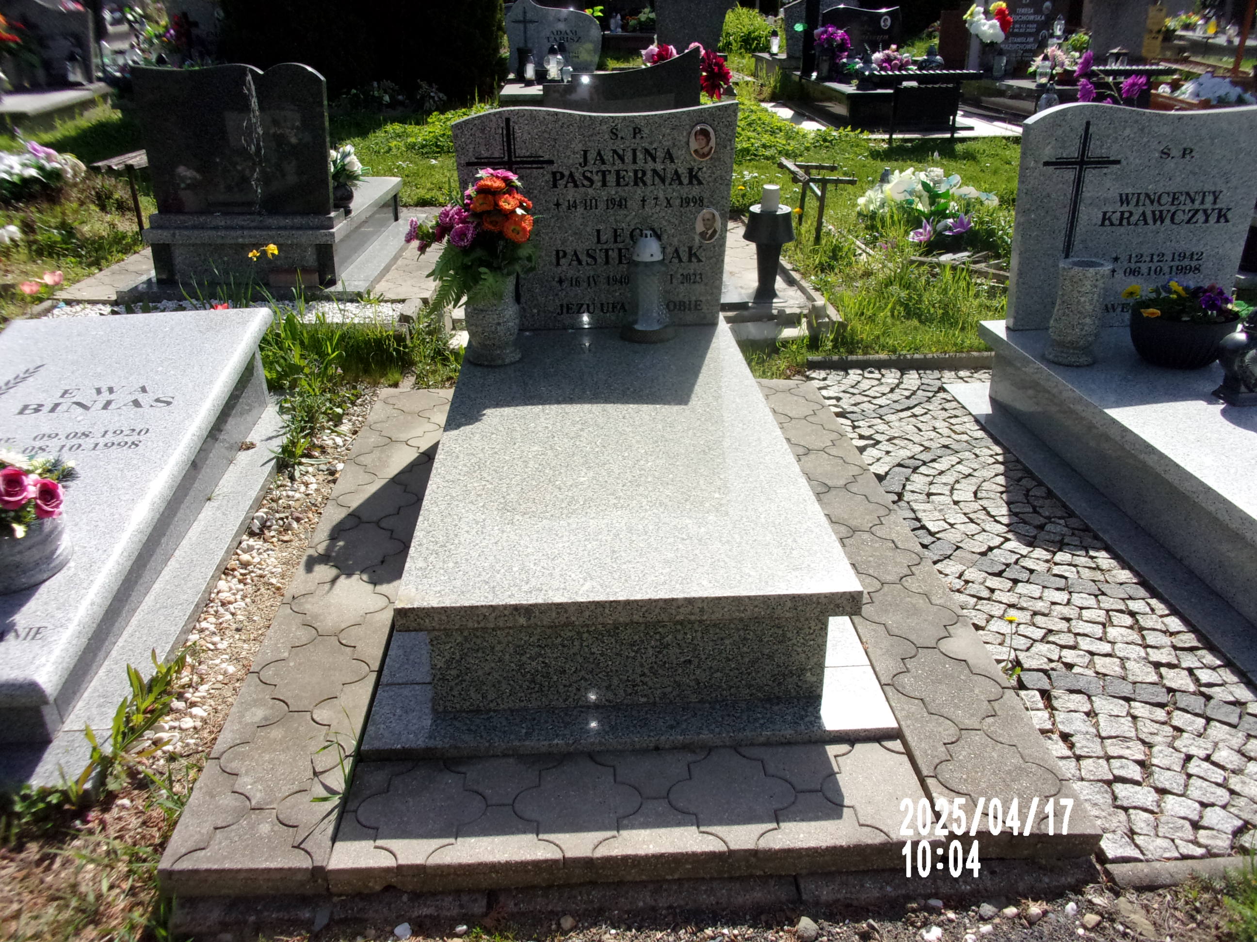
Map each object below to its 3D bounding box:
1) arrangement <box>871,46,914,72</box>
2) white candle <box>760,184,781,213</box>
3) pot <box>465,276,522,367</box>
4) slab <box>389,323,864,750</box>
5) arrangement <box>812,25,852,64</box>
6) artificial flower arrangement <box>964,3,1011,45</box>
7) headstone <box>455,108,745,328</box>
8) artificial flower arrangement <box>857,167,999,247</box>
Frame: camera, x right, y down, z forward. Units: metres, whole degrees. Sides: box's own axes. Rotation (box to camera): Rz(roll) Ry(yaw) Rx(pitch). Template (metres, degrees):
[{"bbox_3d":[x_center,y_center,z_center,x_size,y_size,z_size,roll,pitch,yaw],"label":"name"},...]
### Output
[{"bbox_3d":[2.676,-4.178,10.300,0.380,0.240,0.330,-2,23,-3],"label":"arrangement"},{"bbox_3d":[0.616,-1.181,4.400,0.078,0.110,0.078,-2,23,-3],"label":"white candle"},{"bbox_3d":[-0.413,-0.463,3.083,0.165,0.250,0.165,-2,23,-3],"label":"pot"},{"bbox_3d":[-0.048,-0.009,2.708,0.890,0.275,1.915,-2,23,-3],"label":"slab"},{"bbox_3d":[2.164,-4.532,10.800,0.360,0.360,0.340,-2,23,-3],"label":"arrangement"},{"bbox_3d":[3.777,-4.707,10.700,0.450,0.380,0.360,-2,23,-3],"label":"artificial flower arrangement"},{"bbox_3d":[-0.104,-0.829,3.333,0.888,0.718,0.080,-2,23,-3],"label":"headstone"},{"bbox_3d":[1.738,-1.536,5.900,0.760,0.360,0.480,-2,23,-3],"label":"artificial flower arrangement"}]

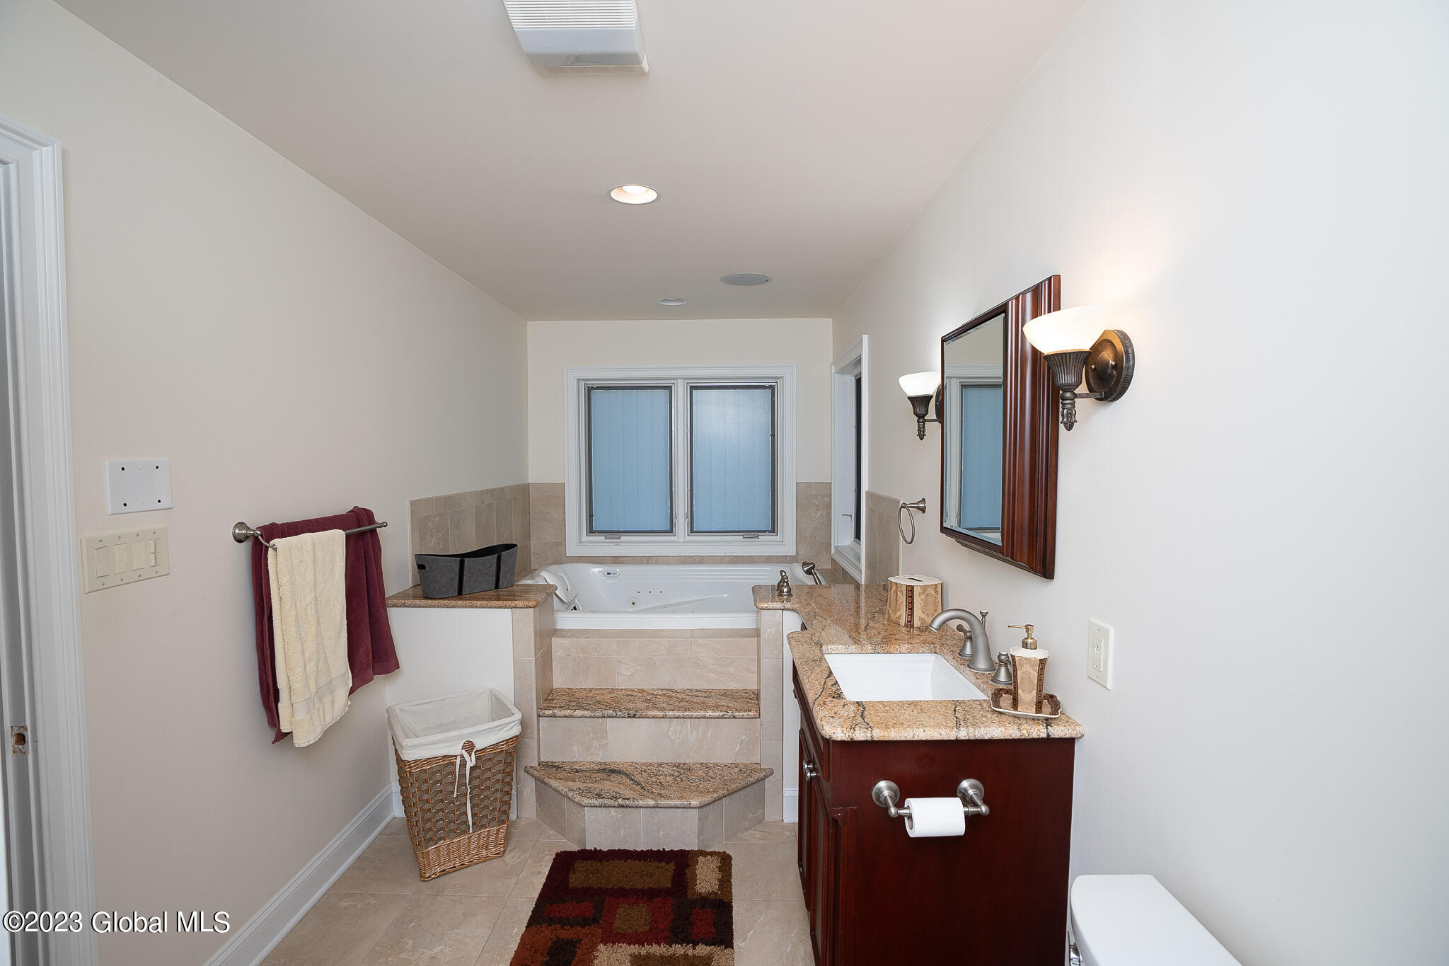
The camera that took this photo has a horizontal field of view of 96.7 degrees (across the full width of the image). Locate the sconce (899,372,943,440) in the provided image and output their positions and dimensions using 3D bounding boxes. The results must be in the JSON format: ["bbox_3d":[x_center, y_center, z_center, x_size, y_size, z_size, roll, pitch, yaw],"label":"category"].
[{"bbox_3d":[0.669,-0.253,2.185,0.178,0.220,0.178,0,3,0],"label":"sconce"}]

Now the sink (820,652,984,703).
[{"bbox_3d":[0.475,0.610,1.758,0.370,0.170,0.460,0,3,0],"label":"sink"}]

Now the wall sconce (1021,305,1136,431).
[{"bbox_3d":[0.671,-0.212,1.254,0.178,0.220,0.178,0,3,0],"label":"wall sconce"}]

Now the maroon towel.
[{"bbox_3d":[-1.334,0.433,2.230,0.105,0.660,0.710,0,3,0],"label":"maroon towel"}]

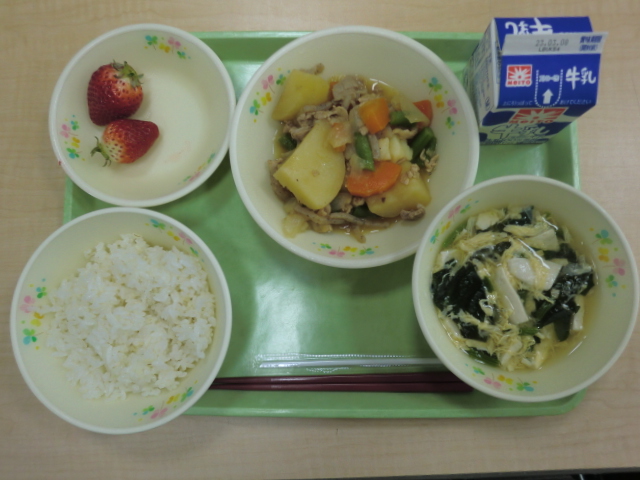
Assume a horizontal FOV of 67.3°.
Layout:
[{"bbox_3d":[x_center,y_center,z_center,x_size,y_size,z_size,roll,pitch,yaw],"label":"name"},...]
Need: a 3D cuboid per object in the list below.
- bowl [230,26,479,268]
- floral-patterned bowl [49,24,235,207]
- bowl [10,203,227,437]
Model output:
[{"bbox_3d":[0.022,-0.058,0.332,0.157,0.058,0.157,0,84,2],"label":"bowl"},{"bbox_3d":[-0.120,-0.084,0.347,0.129,0.042,0.129,0,84,2],"label":"floral-patterned bowl"},{"bbox_3d":[-0.122,0.051,0.325,0.138,0.059,0.138,-1,84,2],"label":"bowl"}]

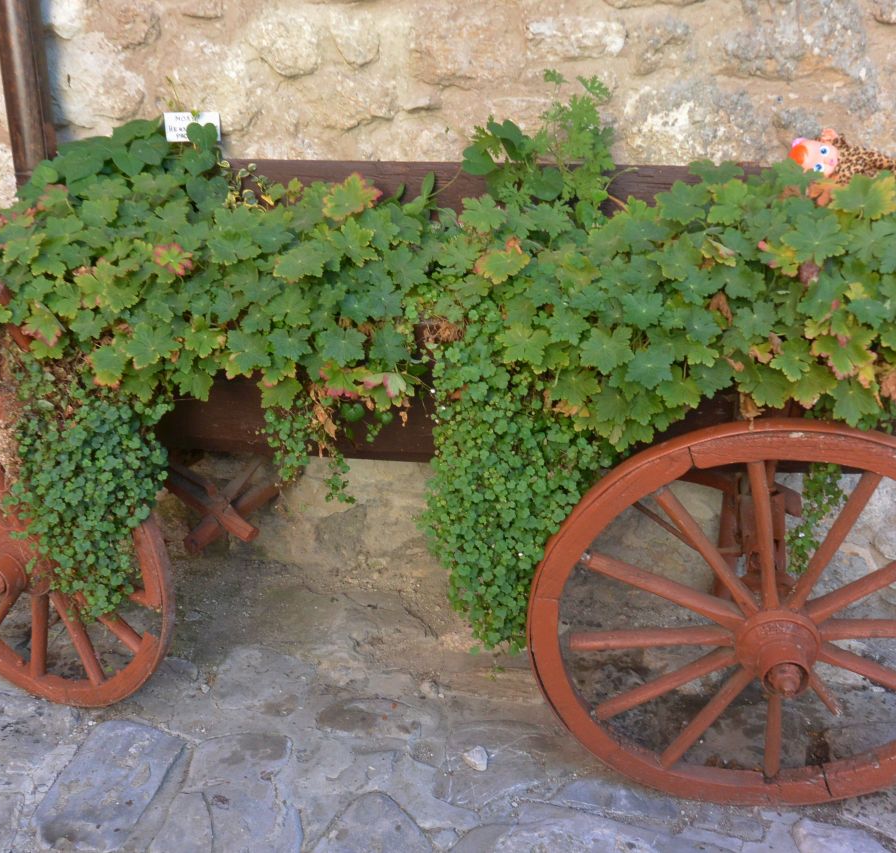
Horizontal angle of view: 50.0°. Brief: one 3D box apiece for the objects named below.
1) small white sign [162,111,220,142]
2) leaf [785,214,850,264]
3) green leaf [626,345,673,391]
[{"bbox_3d":[-0.555,-0.648,2.080,0.123,0.060,0.004,3,20,7],"label":"small white sign"},{"bbox_3d":[0.650,-0.333,1.700,0.109,0.087,0.028,2,-19,5],"label":"leaf"},{"bbox_3d":[0.348,-0.102,1.660,0.083,0.078,0.025,2,-12,5],"label":"green leaf"}]

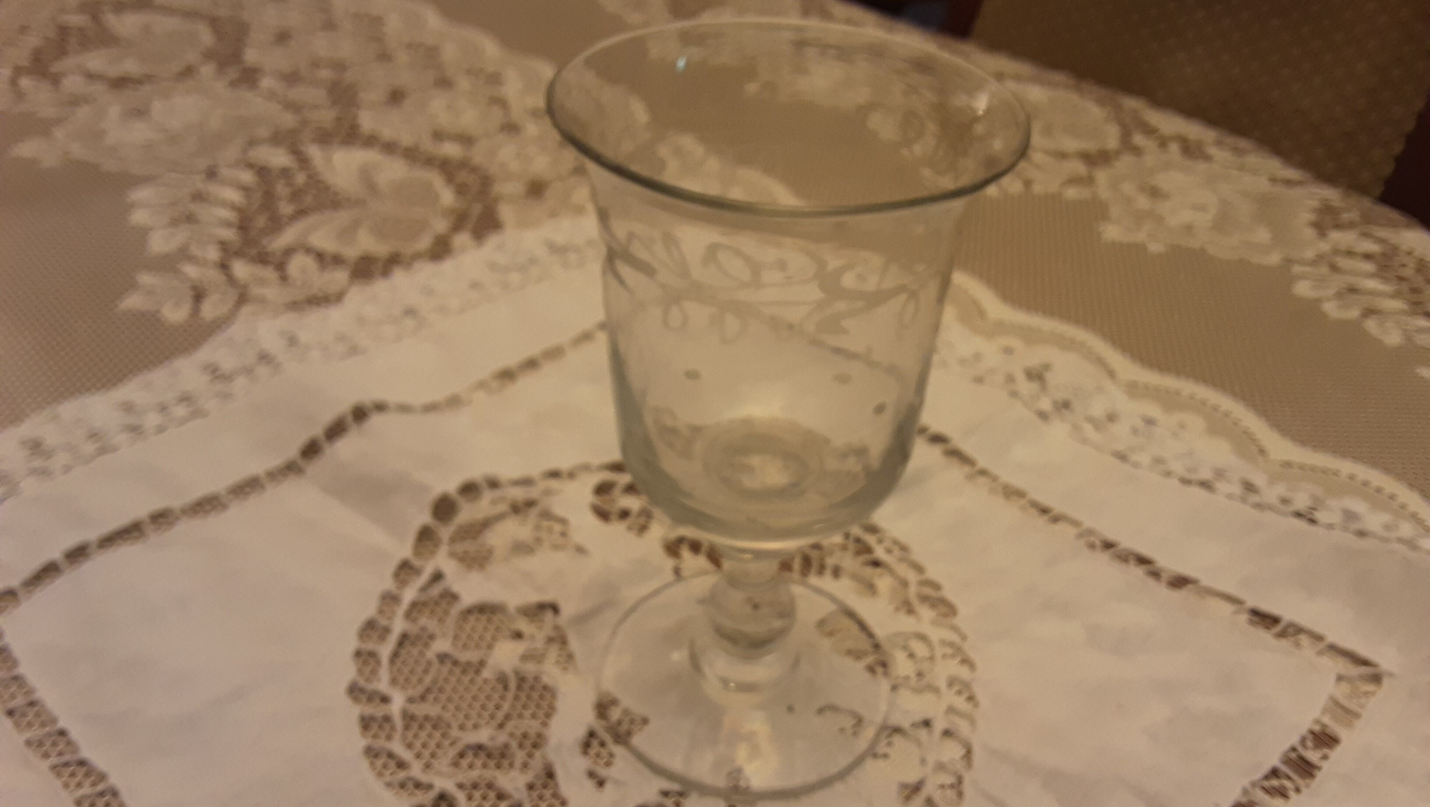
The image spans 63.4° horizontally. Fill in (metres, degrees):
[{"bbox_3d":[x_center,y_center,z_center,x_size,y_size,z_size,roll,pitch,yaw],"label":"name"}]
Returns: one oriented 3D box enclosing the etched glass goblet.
[{"bbox_3d":[0.010,0.008,0.246,0.082,0.153,0.082,2,38,0],"label":"etched glass goblet"}]

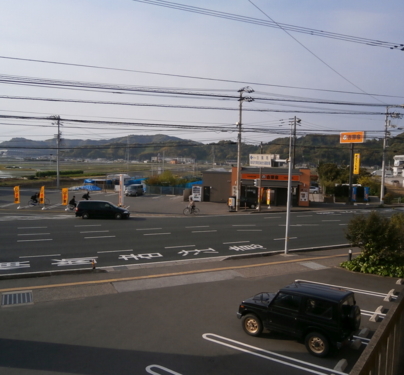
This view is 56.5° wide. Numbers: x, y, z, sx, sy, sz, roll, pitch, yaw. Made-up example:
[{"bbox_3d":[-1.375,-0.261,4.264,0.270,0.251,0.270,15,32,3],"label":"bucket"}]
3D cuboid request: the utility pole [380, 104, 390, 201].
[{"bbox_3d":[25.629,-4.455,52.536,0.450,13.580,0.450,2,4,0],"label":"utility pole"}]

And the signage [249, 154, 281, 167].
[{"bbox_3d":[10.314,-4.440,62.481,1.600,2.100,6.400,0,4,-24],"label":"signage"}]

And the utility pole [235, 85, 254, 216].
[{"bbox_3d":[4.321,-4.003,39.846,0.800,13.380,1.900,0,4,-24],"label":"utility pole"}]

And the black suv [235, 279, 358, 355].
[{"bbox_3d":[2.897,3.851,11.524,3.400,1.680,1.440,4,5,35],"label":"black suv"}]

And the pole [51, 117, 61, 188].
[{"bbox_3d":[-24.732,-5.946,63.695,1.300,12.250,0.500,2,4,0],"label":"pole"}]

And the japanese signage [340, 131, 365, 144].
[{"bbox_3d":[20.334,-6.710,50.800,0.420,1.500,4.000,0,4,-24],"label":"japanese signage"}]

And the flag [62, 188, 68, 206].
[{"bbox_3d":[-14.005,0.995,38.525,0.600,1.820,0.100,1,4,-10],"label":"flag"}]

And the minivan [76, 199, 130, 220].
[{"bbox_3d":[-8.822,1.982,33.748,4.750,1.630,1.790,1,4,-9],"label":"minivan"}]

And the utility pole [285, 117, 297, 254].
[{"bbox_3d":[5.045,-0.011,21.612,0.200,7.850,0.200,0,4,-24],"label":"utility pole"}]

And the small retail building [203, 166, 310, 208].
[{"bbox_3d":[7.856,-0.454,53.807,13.900,4.650,10.000,2,4,10],"label":"small retail building"}]

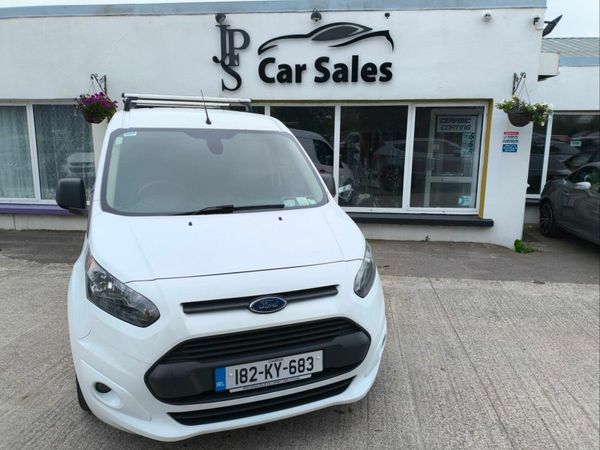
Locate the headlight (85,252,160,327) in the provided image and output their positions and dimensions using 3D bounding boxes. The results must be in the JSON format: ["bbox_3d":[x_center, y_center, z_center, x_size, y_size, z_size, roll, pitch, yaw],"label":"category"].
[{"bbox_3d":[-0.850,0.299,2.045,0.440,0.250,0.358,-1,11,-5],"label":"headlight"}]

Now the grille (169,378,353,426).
[{"bbox_3d":[-0.146,0.832,2.084,0.940,0.115,0.110,-3,11,-20],"label":"grille"}]

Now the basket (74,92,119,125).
[{"bbox_3d":[-3.218,-1.842,6.852,0.620,0.470,0.520,1,11,5],"label":"basket"}]

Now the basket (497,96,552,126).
[{"bbox_3d":[3.256,-1.646,6.285,0.700,0.410,0.520,1,11,5],"label":"basket"}]

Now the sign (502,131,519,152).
[{"bbox_3d":[3.261,-1.284,6.704,0.235,0.310,0.020,1,11,5],"label":"sign"}]

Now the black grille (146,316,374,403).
[{"bbox_3d":[-0.144,0.611,2.043,1.110,0.310,0.130,-3,11,-20],"label":"black grille"}]

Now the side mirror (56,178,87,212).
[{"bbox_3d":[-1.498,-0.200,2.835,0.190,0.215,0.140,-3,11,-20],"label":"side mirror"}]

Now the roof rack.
[{"bbox_3d":[-1.093,-1.174,4.255,1.200,0.135,0.820,-3,11,-20],"label":"roof rack"}]

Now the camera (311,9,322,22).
[{"bbox_3d":[0.249,-3.161,6.538,0.175,0.200,0.200,1,11,5],"label":"camera"}]

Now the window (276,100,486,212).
[{"bbox_3d":[1.210,-1.065,7.023,3.380,1.800,0.120,1,11,5],"label":"window"}]

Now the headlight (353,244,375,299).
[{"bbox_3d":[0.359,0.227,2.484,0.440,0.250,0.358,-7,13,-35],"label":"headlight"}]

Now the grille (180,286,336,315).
[{"bbox_3d":[-0.154,0.357,2.029,0.780,0.085,0.100,-3,11,-20],"label":"grille"}]

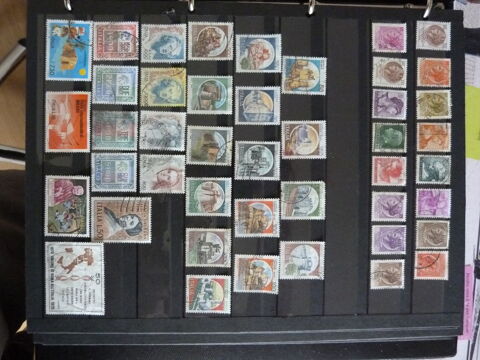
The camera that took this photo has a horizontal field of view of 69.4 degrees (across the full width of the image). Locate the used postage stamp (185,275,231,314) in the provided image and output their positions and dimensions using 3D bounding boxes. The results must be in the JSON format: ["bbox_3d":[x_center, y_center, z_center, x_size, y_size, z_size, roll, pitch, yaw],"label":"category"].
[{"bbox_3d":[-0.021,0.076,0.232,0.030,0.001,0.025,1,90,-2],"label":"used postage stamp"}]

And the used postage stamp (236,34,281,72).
[{"bbox_3d":[0.013,-0.085,0.233,0.030,0.001,0.025,-1,90,-2],"label":"used postage stamp"}]

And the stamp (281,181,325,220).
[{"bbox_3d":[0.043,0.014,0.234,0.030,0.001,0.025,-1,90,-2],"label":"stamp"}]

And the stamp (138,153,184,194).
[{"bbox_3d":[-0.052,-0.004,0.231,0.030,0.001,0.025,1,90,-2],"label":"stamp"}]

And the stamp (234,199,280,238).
[{"bbox_3d":[0.012,0.026,0.233,0.030,0.001,0.025,0,90,-2],"label":"stamp"}]

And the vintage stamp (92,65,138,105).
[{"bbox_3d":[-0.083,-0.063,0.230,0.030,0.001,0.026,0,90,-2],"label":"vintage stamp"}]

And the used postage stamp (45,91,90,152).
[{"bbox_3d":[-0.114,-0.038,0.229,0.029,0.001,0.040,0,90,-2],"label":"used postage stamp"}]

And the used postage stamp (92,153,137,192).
[{"bbox_3d":[-0.084,-0.005,0.231,0.030,0.001,0.025,0,90,-2],"label":"used postage stamp"}]

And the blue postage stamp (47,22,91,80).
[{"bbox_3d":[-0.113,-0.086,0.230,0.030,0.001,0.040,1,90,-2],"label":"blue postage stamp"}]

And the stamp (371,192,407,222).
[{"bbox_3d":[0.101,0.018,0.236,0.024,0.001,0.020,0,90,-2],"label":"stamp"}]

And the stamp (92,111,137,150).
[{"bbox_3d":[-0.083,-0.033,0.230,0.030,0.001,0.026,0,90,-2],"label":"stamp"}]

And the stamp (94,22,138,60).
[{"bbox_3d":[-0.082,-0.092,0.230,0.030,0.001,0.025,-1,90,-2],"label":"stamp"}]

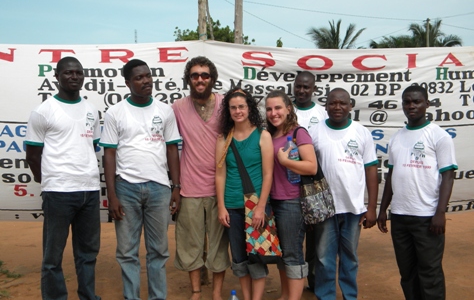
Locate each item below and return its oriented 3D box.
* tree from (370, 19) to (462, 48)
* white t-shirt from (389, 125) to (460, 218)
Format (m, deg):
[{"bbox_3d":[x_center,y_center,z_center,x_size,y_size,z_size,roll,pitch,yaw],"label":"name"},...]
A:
[{"bbox_3d":[12.800,-5.400,40.000,7.000,8.000,6.500,0,4,0],"label":"tree"},{"bbox_3d":[1.268,0.133,3.820,0.470,0.640,0.290,2,5,30],"label":"white t-shirt"}]

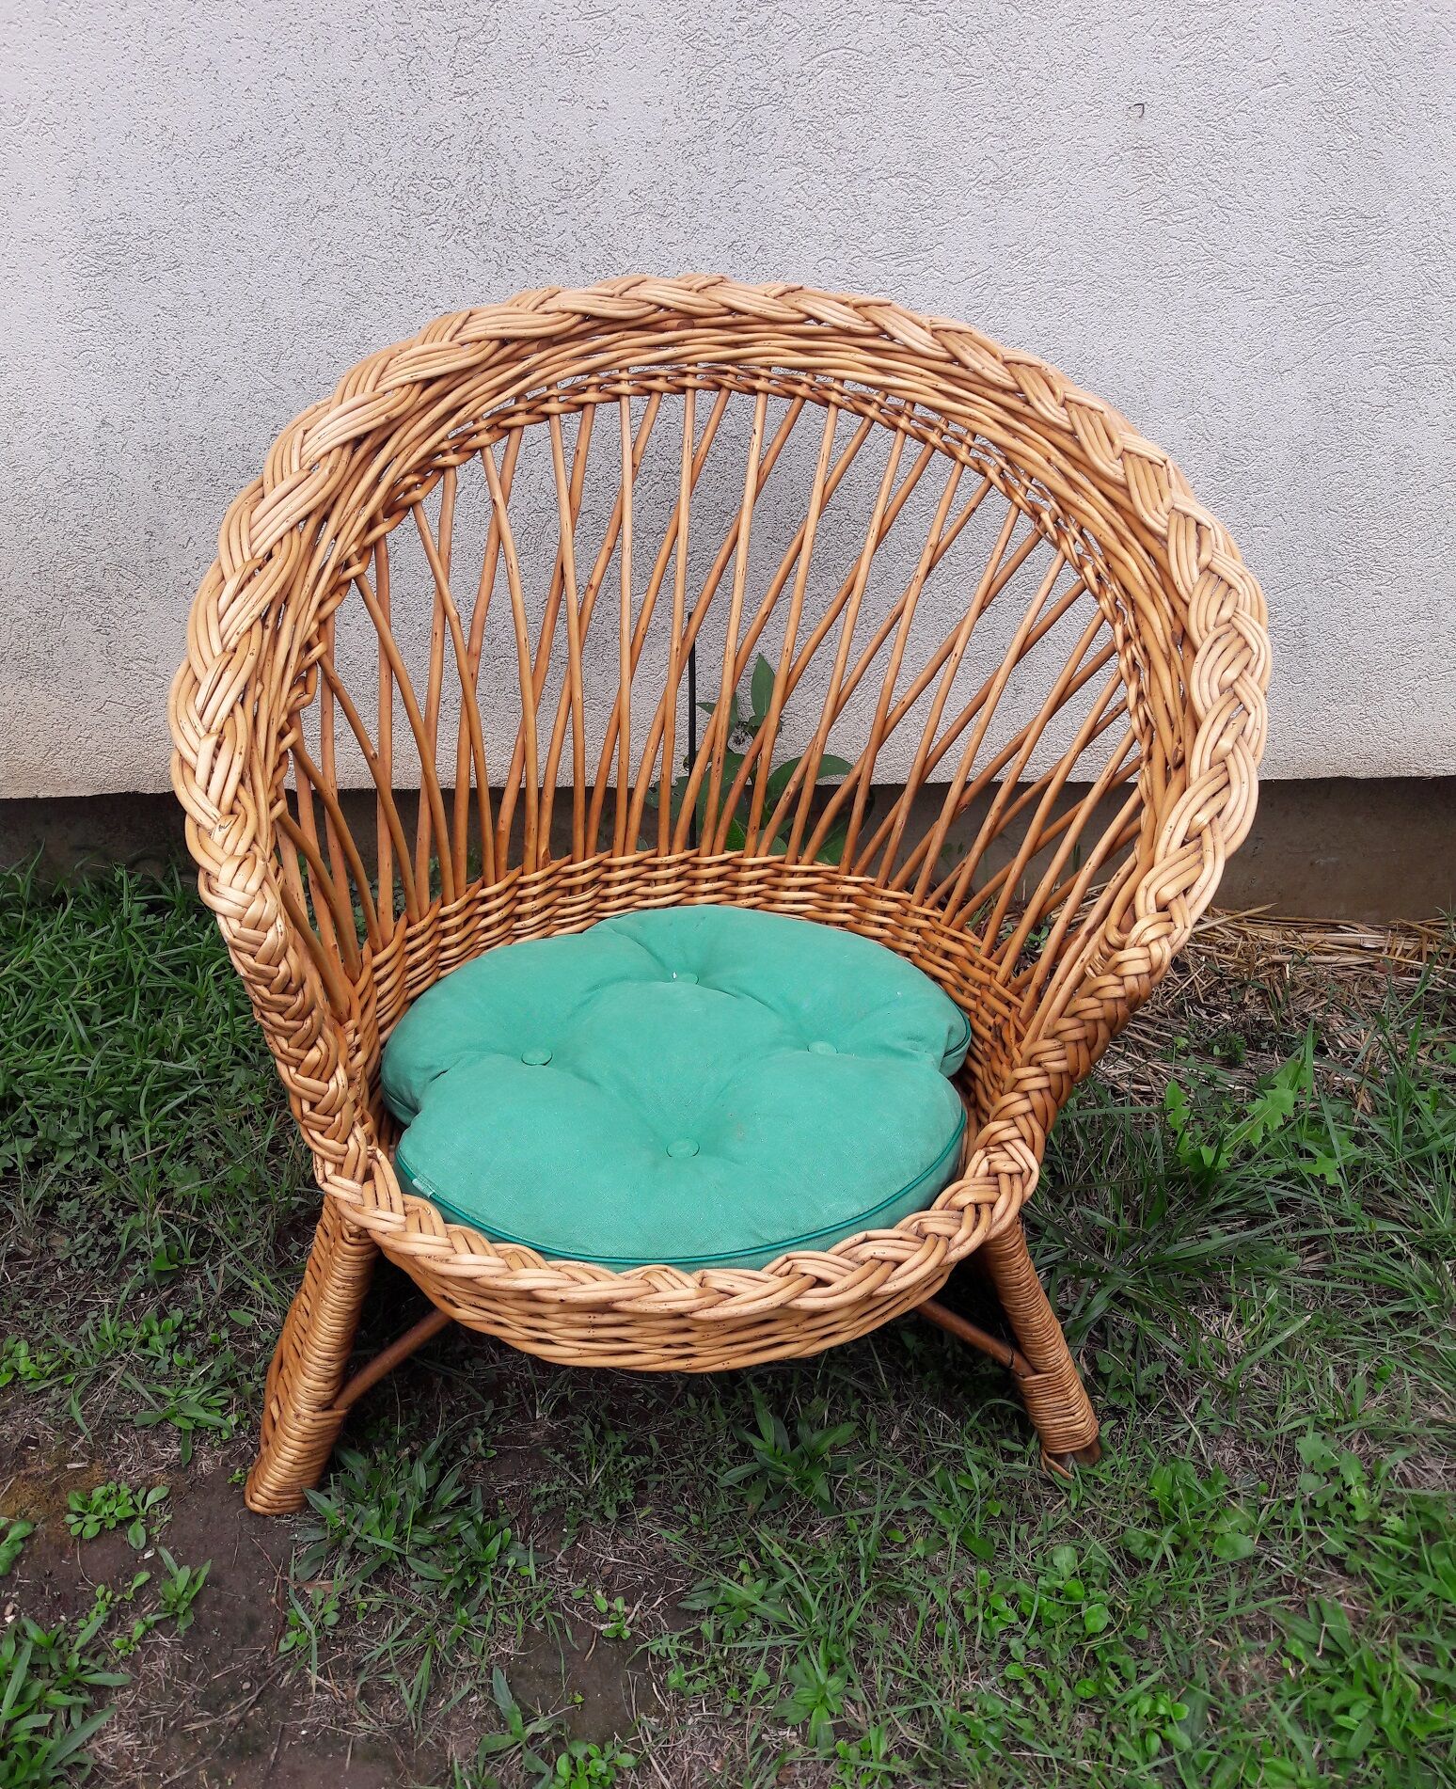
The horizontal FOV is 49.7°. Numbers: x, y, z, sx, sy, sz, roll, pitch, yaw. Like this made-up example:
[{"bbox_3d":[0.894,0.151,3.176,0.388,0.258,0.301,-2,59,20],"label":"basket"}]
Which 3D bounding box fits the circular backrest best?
[{"bbox_3d":[-0.010,-0.164,1.230,0.808,0.532,0.522,-3,30,-4],"label":"circular backrest"}]

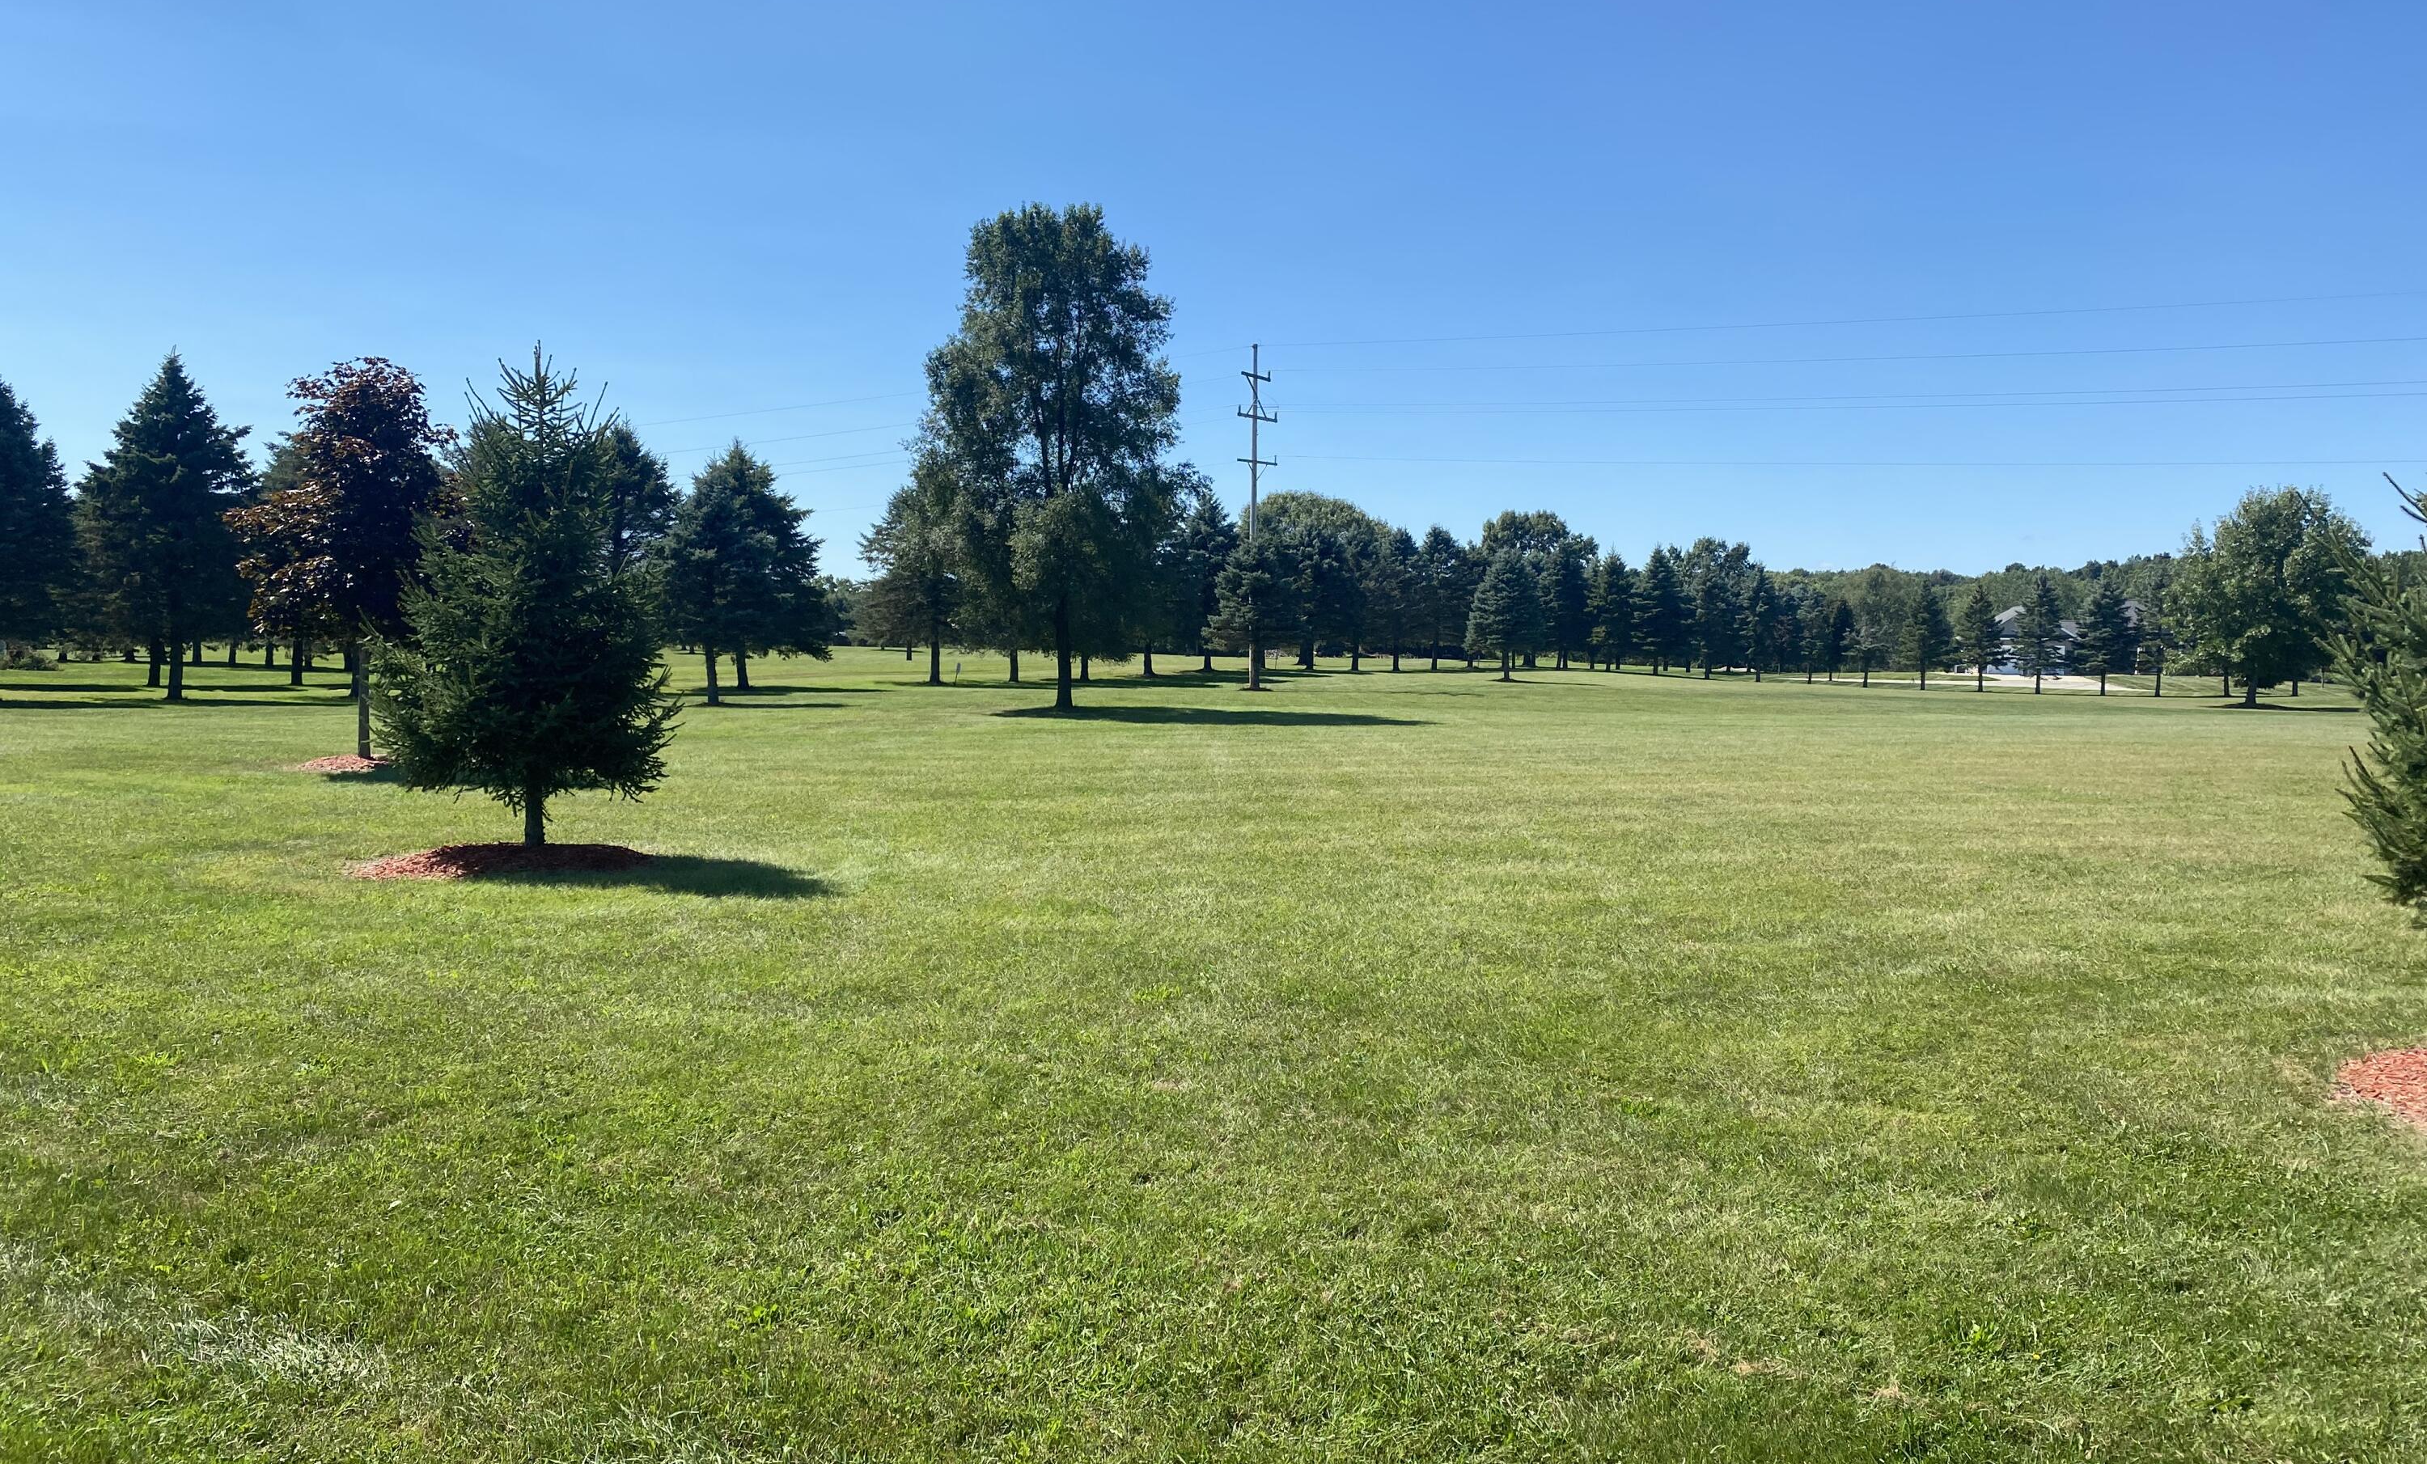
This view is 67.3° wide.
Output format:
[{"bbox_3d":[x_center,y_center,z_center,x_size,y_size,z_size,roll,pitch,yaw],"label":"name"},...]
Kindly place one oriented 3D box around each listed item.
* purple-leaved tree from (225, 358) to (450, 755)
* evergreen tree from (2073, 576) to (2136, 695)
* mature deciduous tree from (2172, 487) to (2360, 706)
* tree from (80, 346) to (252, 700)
[{"bbox_3d":[-11.793,-2.365,24.867,3.430,5.390,3.430,0,3,0],"label":"purple-leaved tree"},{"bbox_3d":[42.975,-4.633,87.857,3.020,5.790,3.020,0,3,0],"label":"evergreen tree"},{"bbox_3d":[31.098,-3.983,53.869,5.500,6.400,5.300,0,3,0],"label":"mature deciduous tree"},{"bbox_3d":[-28.637,-5.571,49.786,4.900,9.440,4.800,0,3,0],"label":"tree"}]

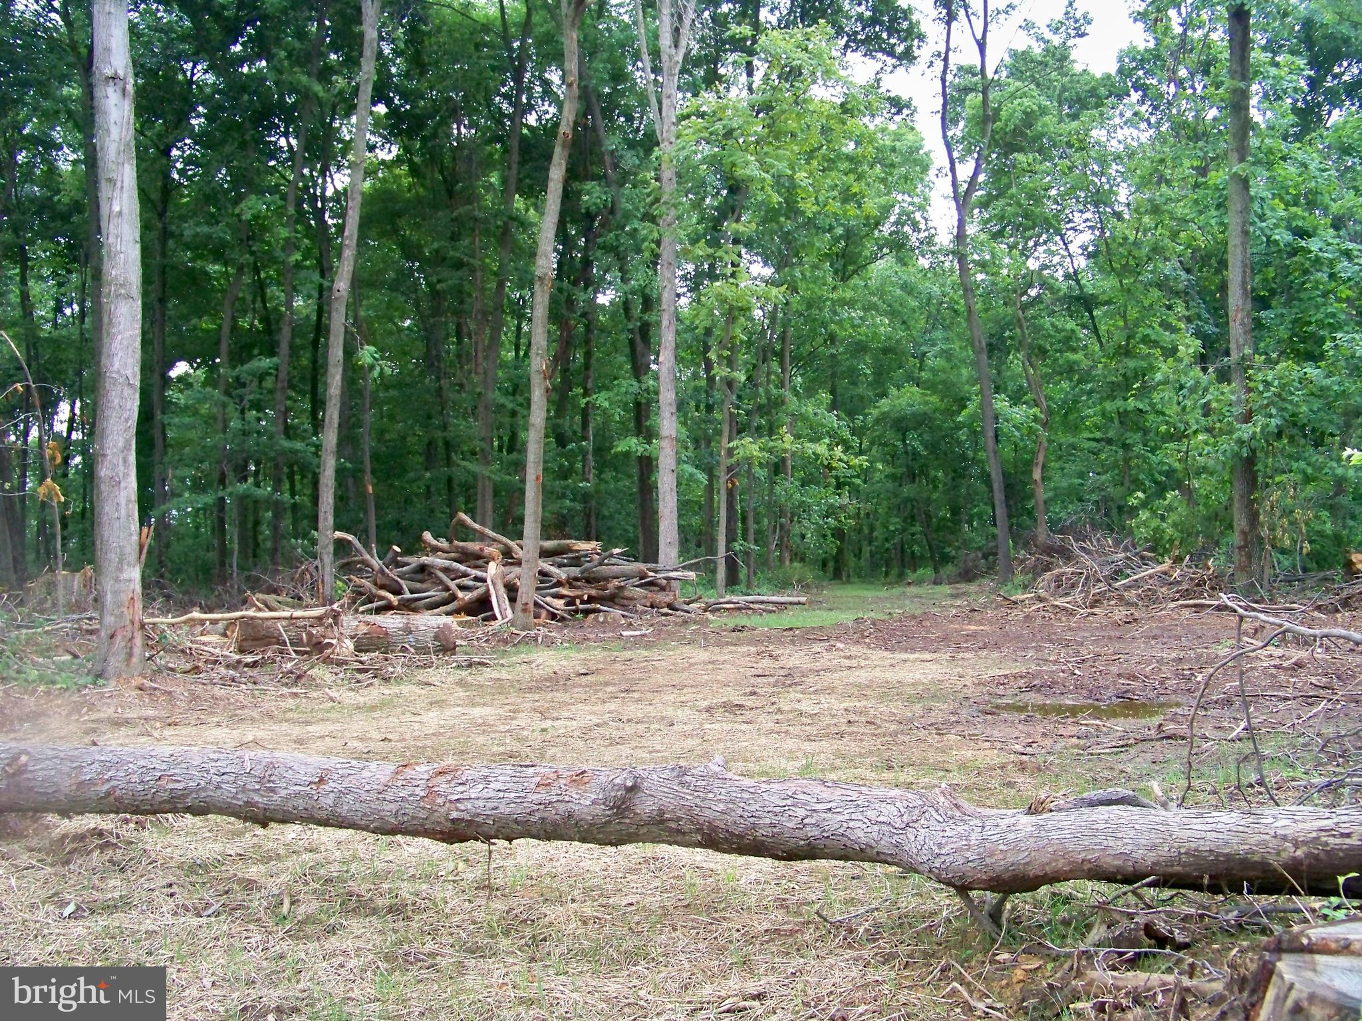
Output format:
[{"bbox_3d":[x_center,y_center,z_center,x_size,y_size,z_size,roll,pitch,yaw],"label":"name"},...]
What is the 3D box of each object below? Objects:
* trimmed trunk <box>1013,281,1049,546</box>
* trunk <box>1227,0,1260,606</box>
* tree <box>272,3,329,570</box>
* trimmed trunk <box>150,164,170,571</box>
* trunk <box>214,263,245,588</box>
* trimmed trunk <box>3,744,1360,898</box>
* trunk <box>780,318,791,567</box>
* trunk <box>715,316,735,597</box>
[{"bbox_3d":[6.865,-1.776,25.500,0.650,5.454,0.400,0,0,0],"label":"trimmed trunk"},{"bbox_3d":[9.538,-3.687,22.000,0.500,10.097,0.480,0,0,0],"label":"trunk"},{"bbox_3d":[-7.355,-4.272,25.000,0.420,11.133,0.360,4,0,0],"label":"tree"},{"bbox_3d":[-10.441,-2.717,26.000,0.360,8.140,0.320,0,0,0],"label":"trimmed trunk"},{"bbox_3d":[-8.147,-1.521,23.500,0.380,5.841,0.320,2,0,0],"label":"trunk"},{"bbox_3d":[-0.209,1.246,5.300,5.761,0.420,0.370,1,1,8],"label":"trimmed trunk"},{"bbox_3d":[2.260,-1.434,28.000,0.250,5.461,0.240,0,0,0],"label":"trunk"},{"bbox_3d":[0.697,-0.848,20.500,0.220,4.471,0.200,2,0,0],"label":"trunk"}]

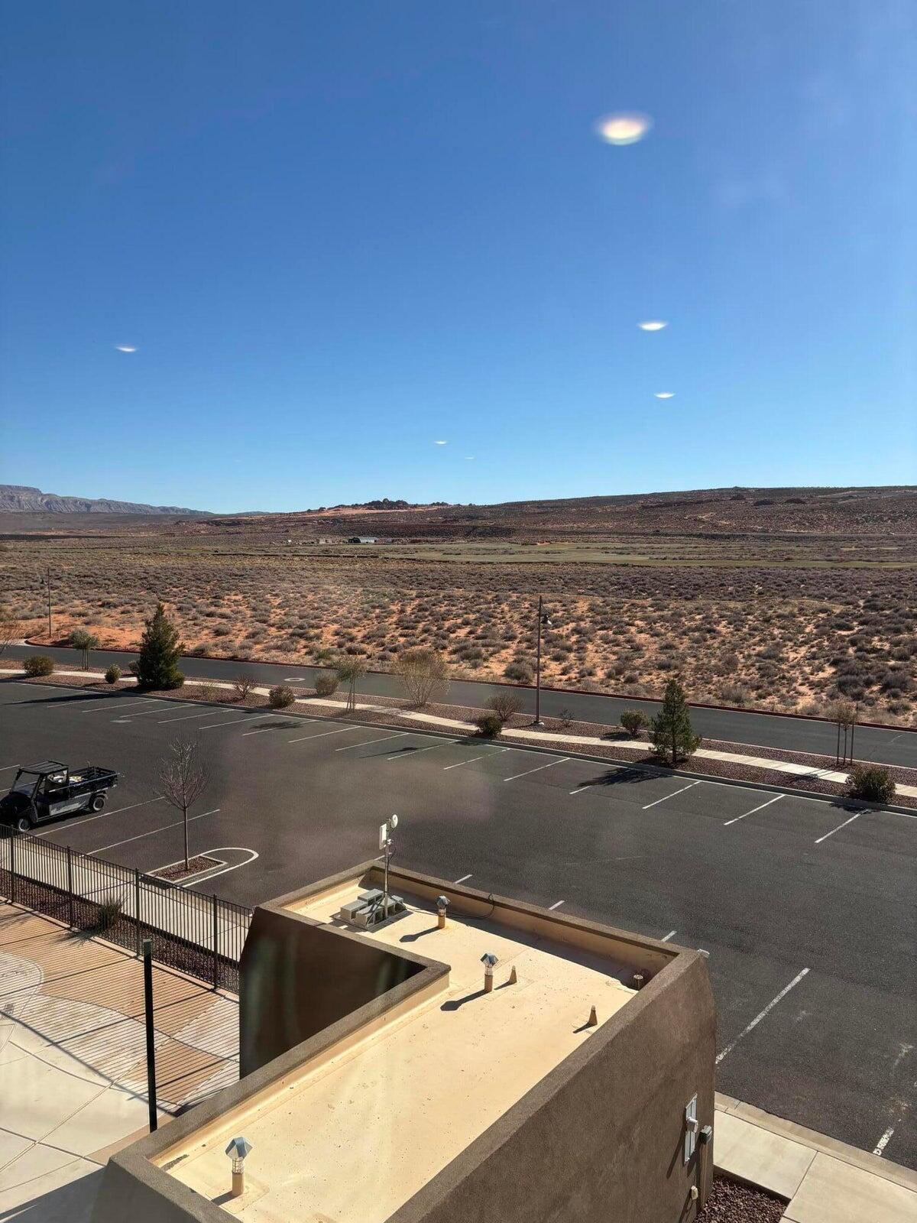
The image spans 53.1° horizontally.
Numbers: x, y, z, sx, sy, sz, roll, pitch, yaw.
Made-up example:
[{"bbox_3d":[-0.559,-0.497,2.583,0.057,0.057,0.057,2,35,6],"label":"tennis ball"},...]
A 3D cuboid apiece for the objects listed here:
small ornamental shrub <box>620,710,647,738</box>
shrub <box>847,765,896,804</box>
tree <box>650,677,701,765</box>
[{"bbox_3d":[7.834,5.017,40.964,1.270,1.170,1.270,1,4,0],"label":"small ornamental shrub"},{"bbox_3d":[13.844,5.753,30.762,1.500,1.220,1.500,1,4,0],"label":"shrub"},{"bbox_3d":[8.498,4.273,35.939,1.950,3.380,1.950,1,4,0],"label":"tree"}]

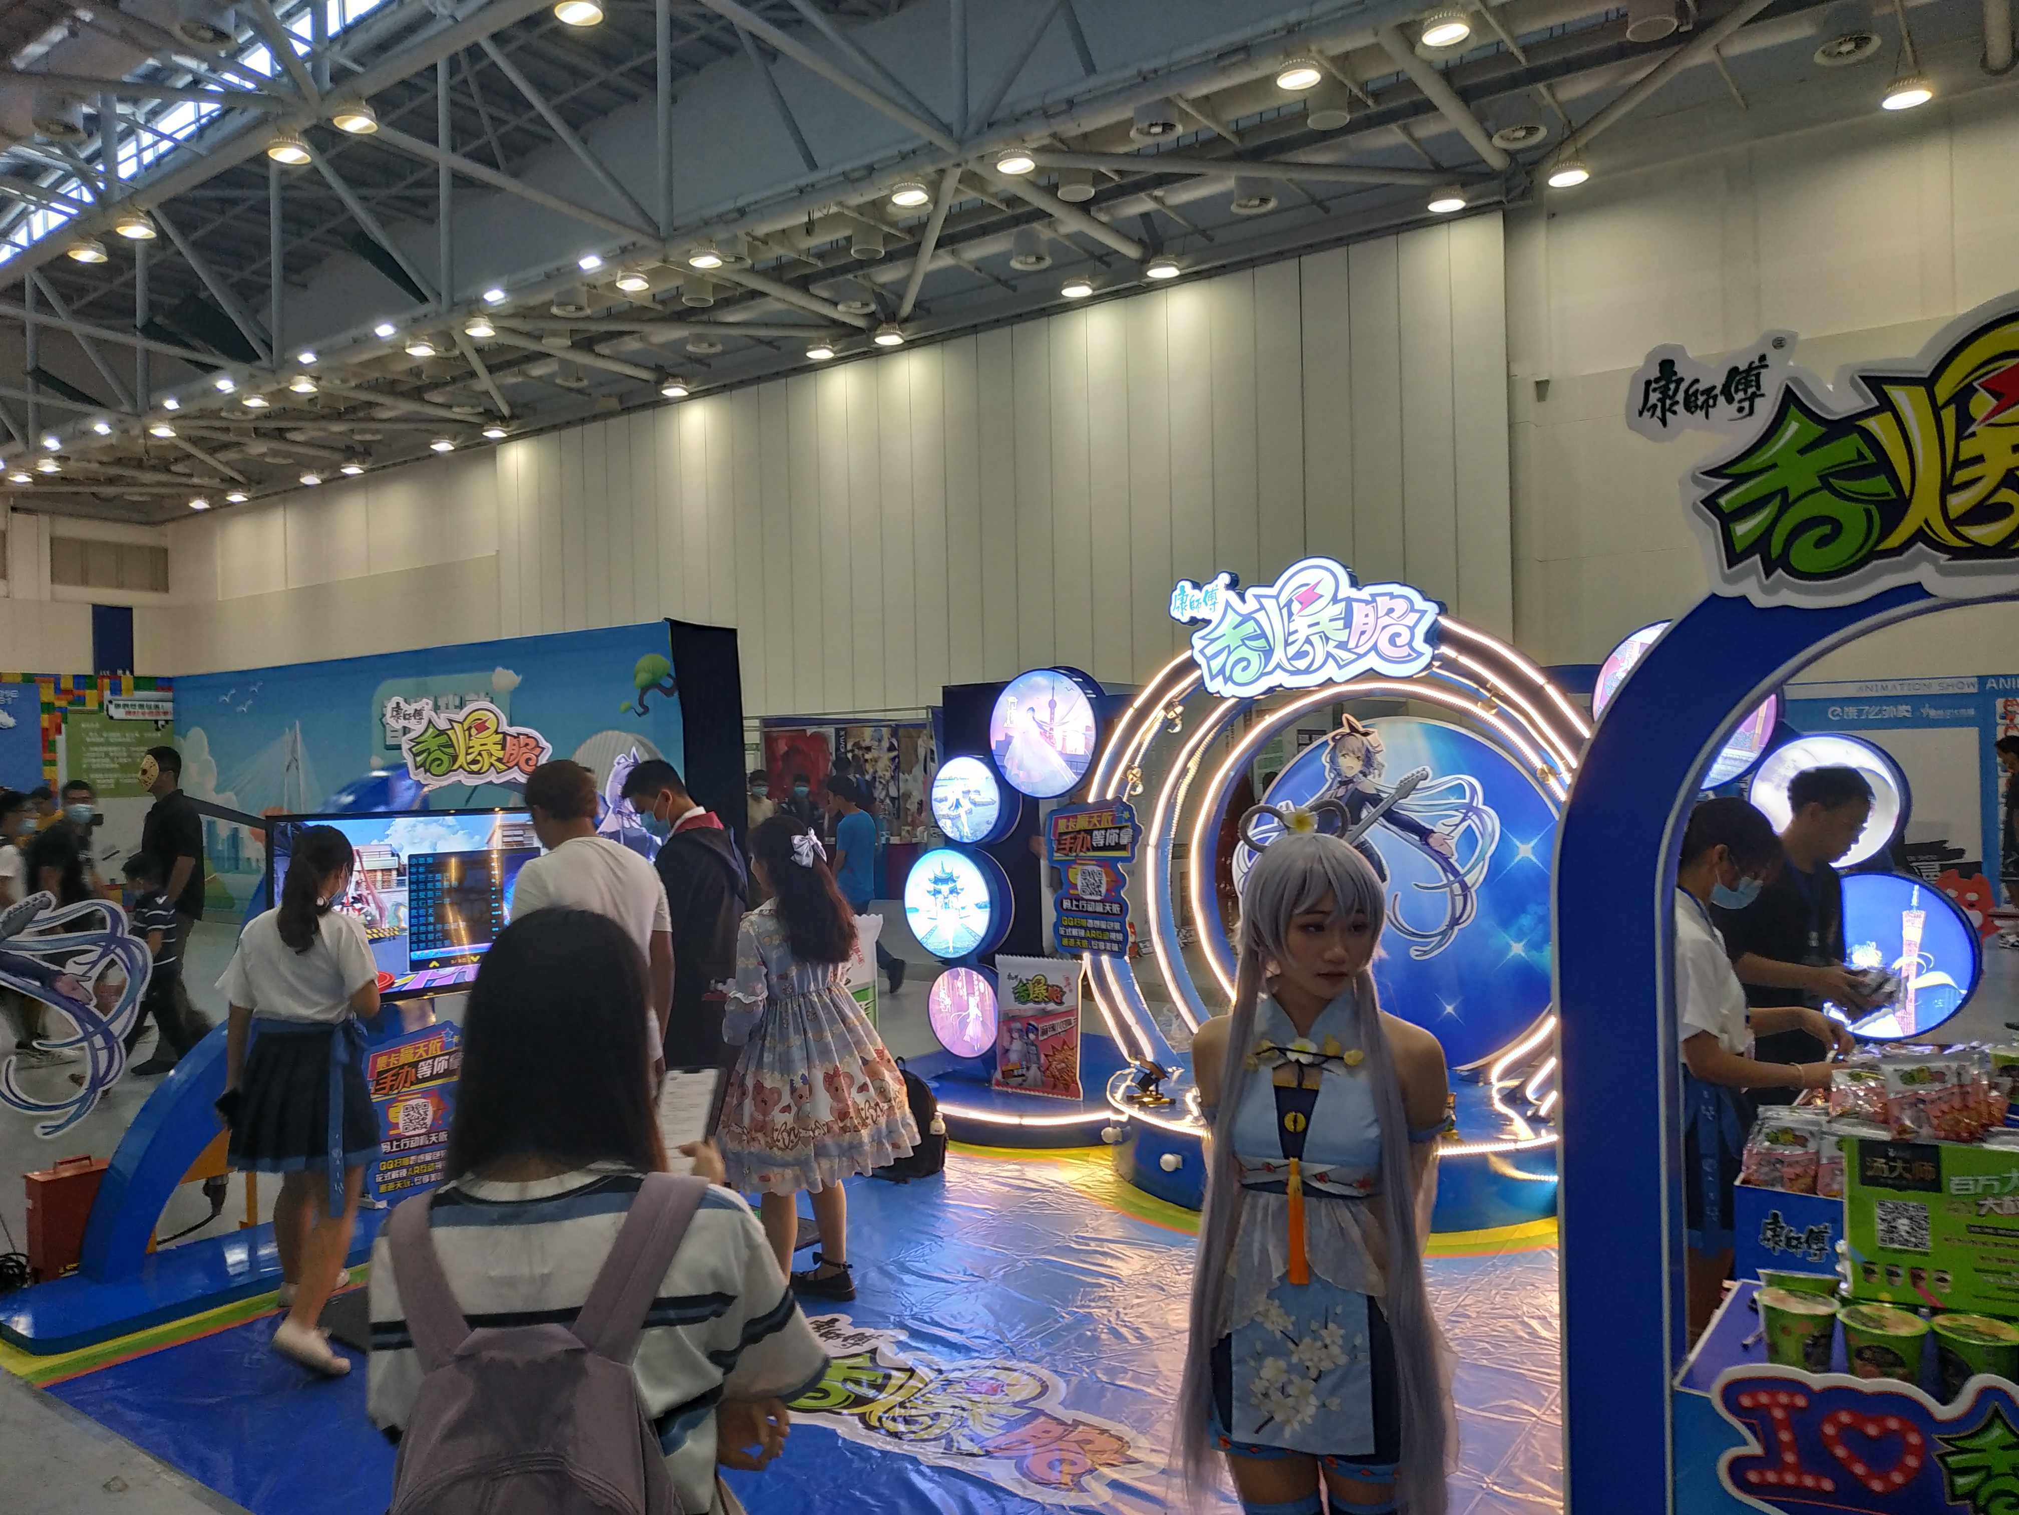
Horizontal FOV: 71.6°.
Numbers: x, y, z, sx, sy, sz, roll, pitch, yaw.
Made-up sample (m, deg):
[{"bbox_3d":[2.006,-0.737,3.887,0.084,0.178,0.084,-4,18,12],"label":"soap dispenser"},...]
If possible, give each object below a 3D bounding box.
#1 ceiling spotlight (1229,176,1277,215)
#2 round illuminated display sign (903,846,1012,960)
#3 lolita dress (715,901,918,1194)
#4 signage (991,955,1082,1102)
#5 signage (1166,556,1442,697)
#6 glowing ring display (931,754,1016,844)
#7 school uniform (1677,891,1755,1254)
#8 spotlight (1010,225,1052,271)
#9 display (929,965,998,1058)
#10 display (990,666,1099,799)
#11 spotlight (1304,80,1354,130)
[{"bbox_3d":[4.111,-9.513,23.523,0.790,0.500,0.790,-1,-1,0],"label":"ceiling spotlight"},{"bbox_3d":[-0.255,0.753,7.296,0.568,0.568,0.220,-1,-1,34],"label":"round illuminated display sign"},{"bbox_3d":[-0.628,0.916,4.566,0.580,0.870,0.650,-2,-1,44],"label":"lolita dress"},{"bbox_3d":[0.143,1.325,6.881,0.500,0.670,0.060,-1,-1,34],"label":"signage"},{"bbox_3d":[1.261,-0.552,6.052,1.200,0.560,0.110,-1,-1,34],"label":"signage"},{"bbox_3d":[-0.164,0.217,7.227,0.449,0.449,0.210,-1,-1,34],"label":"glowing ring display"},{"bbox_3d":[1.503,0.701,3.150,0.330,0.790,0.420,-1,-1,12],"label":"school uniform"},{"bbox_3d":[0.397,-9.418,25.846,0.770,0.550,0.770,-1,-1,0],"label":"spotlight"},{"bbox_3d":[-0.173,1.304,7.230,0.465,0.465,0.200,-1,-1,34],"label":"display"},{"bbox_3d":[0.220,-0.115,6.945,0.632,0.632,0.180,-1,-1,34],"label":"display"},{"bbox_3d":[4.705,-9.646,20.642,0.630,0.500,0.630,-1,-1,0],"label":"spotlight"}]

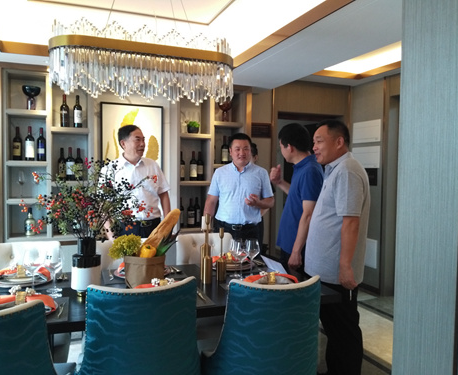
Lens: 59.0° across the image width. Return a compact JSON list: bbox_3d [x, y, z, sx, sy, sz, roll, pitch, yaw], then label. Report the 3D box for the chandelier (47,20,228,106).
[{"bbox_3d":[-0.433,-0.641,2.165,0.965,0.320,0.325,0,3,-22],"label":"chandelier"}]

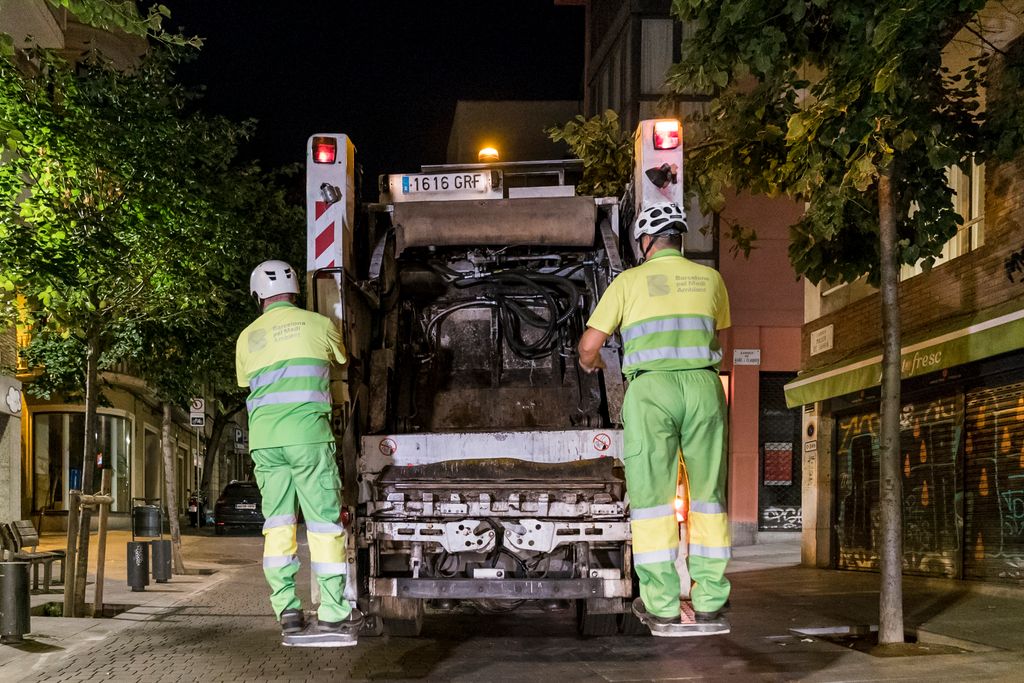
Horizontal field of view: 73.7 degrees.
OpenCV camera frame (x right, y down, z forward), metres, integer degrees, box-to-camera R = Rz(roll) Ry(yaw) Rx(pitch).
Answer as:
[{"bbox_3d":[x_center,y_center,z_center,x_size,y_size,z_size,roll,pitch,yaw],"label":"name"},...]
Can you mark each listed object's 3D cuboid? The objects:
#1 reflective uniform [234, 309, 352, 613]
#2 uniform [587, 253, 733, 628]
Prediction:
[{"bbox_3d":[-1.032,0.565,3.240,0.500,1.510,0.400,-5,-7,20],"label":"reflective uniform"},{"bbox_3d":[0.639,0.398,3.020,0.580,1.580,0.400,1,-7,-5],"label":"uniform"}]

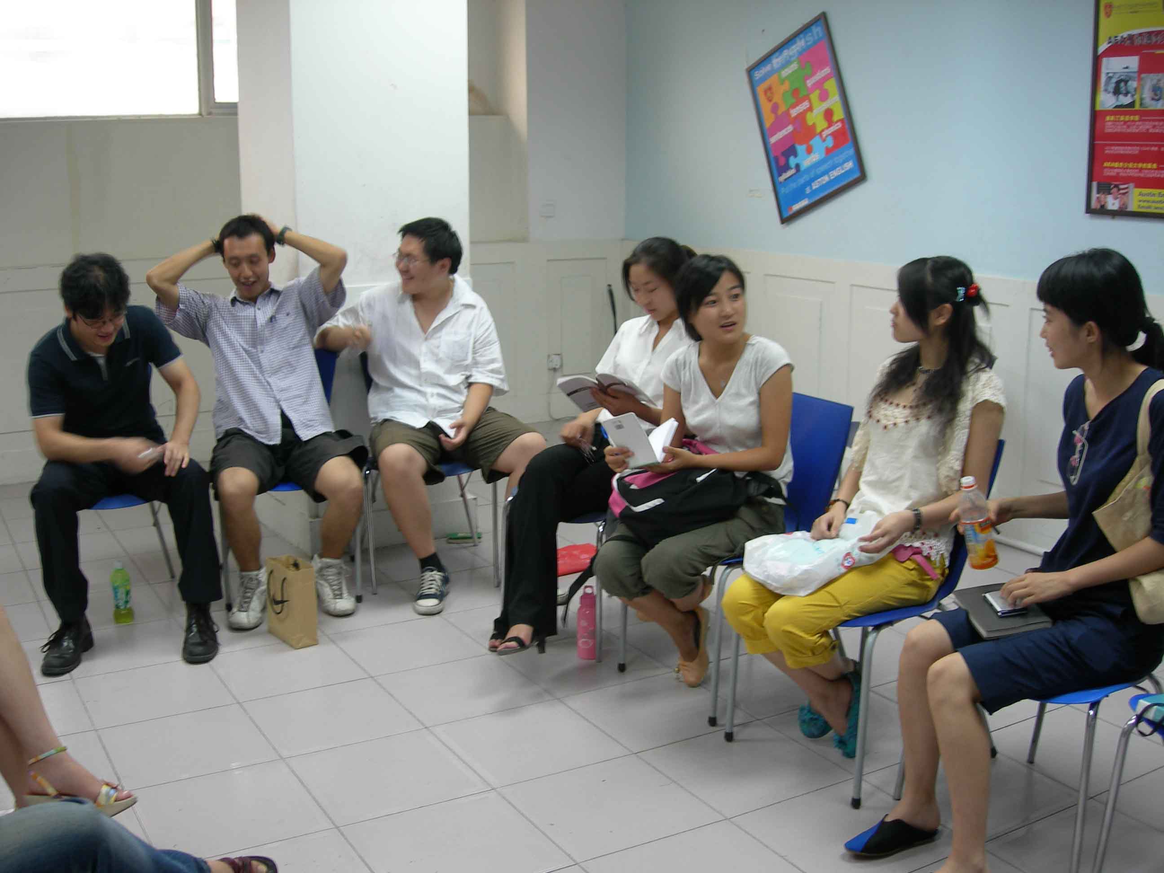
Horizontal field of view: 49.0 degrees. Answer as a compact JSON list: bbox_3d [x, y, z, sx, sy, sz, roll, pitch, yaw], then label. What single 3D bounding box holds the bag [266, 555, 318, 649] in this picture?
[{"bbox_3d":[-0.911,0.518,3.997,0.080,0.256,0.195,-9,15,-37],"label":"bag"}]

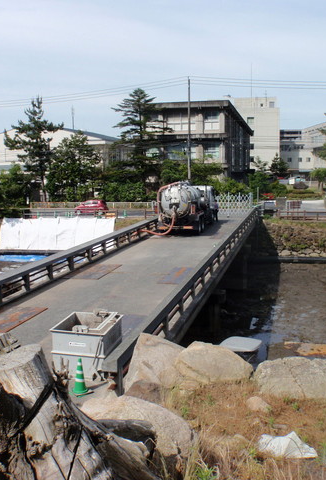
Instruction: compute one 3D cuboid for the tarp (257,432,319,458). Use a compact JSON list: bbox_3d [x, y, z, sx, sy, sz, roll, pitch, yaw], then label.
[{"bbox_3d":[1.707,2.818,7.100,0.760,0.270,0.420,0,9,0],"label":"tarp"}]

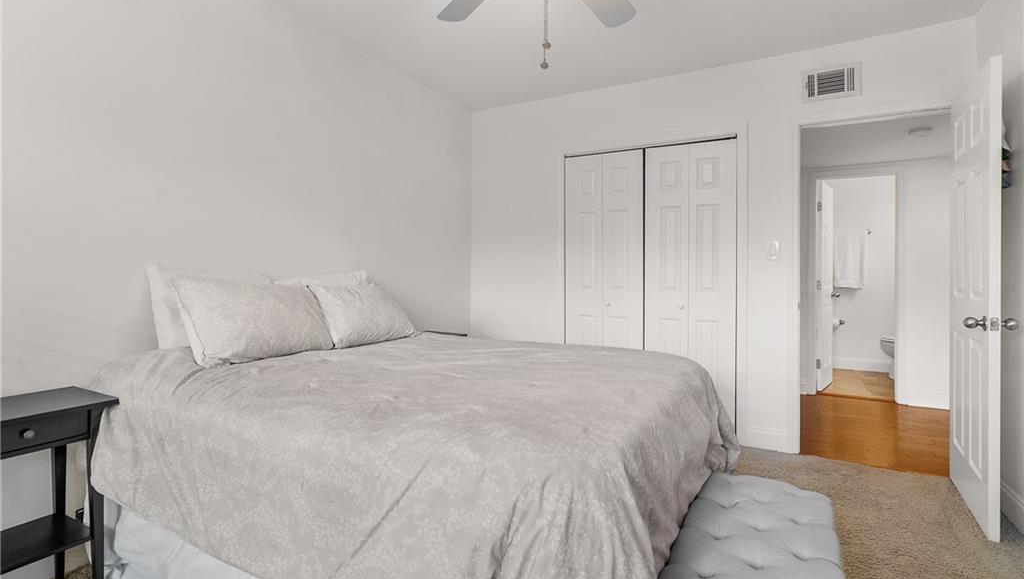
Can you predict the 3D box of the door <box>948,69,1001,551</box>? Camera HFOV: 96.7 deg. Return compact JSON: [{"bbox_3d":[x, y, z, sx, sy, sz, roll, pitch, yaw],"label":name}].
[{"bbox_3d":[2.222,0.033,2.203,0.040,2.010,0.760,0,1,35],"label":"door"}]

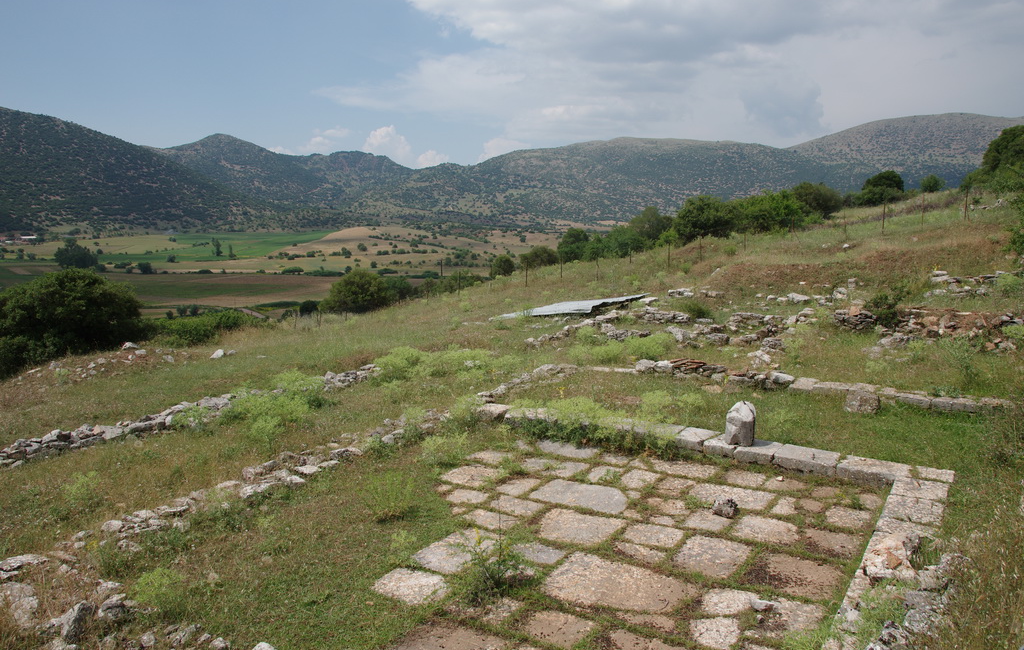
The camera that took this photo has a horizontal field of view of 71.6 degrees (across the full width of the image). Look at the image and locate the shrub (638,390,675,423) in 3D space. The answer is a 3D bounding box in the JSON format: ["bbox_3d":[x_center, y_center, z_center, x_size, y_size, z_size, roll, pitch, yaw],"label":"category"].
[{"bbox_3d":[1.975,1.114,9.700,0.477,0.388,0.430,2,9,12],"label":"shrub"}]

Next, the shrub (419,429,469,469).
[{"bbox_3d":[-0.840,1.514,8.700,0.595,0.412,0.535,-1,9,-6],"label":"shrub"}]

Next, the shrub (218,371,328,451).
[{"bbox_3d":[-3.746,1.353,11.100,1.592,0.950,1.500,-3,9,-19],"label":"shrub"}]

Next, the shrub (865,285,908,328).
[{"bbox_3d":[7.494,-0.370,14.200,0.854,0.841,0.769,5,10,28],"label":"shrub"}]

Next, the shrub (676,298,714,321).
[{"bbox_3d":[4.913,-0.415,19.000,0.987,0.533,0.888,2,9,14],"label":"shrub"}]

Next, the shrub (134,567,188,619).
[{"bbox_3d":[-2.643,2.017,5.350,0.395,0.331,0.355,-5,10,-28],"label":"shrub"}]

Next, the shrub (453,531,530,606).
[{"bbox_3d":[-0.159,1.887,5.500,0.586,0.497,0.528,0,9,-2],"label":"shrub"}]

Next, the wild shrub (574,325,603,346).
[{"bbox_3d":[1.790,0.246,16.600,0.635,0.470,0.572,1,9,6],"label":"wild shrub"}]

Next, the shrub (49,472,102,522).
[{"bbox_3d":[-4.726,1.850,7.700,0.547,0.477,0.493,-6,10,-32],"label":"shrub"}]

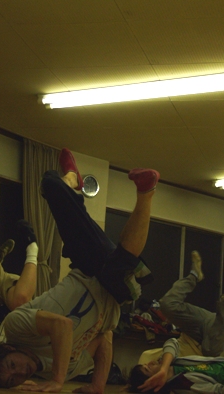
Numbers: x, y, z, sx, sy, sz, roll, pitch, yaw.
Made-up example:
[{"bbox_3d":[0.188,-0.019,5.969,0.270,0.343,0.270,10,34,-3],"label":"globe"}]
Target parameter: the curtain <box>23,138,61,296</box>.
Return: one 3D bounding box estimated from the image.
[{"bbox_3d":[-0.830,0.360,10.120,0.570,1.950,0.180,15,-16,-42],"label":"curtain"}]

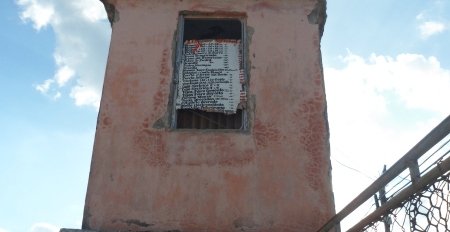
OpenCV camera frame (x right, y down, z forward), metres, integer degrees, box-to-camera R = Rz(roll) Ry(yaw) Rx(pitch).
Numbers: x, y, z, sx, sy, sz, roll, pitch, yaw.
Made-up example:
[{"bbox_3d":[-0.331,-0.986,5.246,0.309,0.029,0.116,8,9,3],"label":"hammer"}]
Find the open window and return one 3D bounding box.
[{"bbox_3d":[-0.125,-0.425,4.290,0.665,1.250,0.100,1,-24,1],"label":"open window"}]

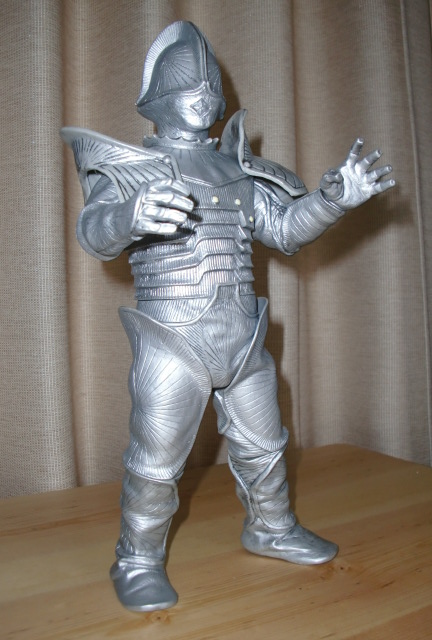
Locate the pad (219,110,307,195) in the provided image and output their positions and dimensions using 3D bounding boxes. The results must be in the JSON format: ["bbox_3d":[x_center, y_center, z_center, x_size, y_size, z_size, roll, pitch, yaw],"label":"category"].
[{"bbox_3d":[0.019,-0.098,0.401,0.051,0.059,0.052,-2,1,-35],"label":"pad"}]

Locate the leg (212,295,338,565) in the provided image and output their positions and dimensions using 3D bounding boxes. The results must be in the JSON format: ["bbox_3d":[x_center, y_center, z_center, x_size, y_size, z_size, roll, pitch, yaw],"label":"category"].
[{"bbox_3d":[0.033,0.065,0.393,0.067,0.155,0.057,-1,1,42],"label":"leg"}]

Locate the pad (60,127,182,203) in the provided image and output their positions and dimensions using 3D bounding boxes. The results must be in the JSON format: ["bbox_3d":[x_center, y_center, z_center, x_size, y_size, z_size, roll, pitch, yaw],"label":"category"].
[{"bbox_3d":[-0.056,-0.077,0.345,0.048,0.046,0.057,-2,1,-35],"label":"pad"}]

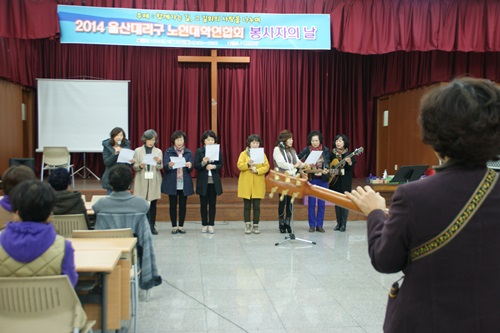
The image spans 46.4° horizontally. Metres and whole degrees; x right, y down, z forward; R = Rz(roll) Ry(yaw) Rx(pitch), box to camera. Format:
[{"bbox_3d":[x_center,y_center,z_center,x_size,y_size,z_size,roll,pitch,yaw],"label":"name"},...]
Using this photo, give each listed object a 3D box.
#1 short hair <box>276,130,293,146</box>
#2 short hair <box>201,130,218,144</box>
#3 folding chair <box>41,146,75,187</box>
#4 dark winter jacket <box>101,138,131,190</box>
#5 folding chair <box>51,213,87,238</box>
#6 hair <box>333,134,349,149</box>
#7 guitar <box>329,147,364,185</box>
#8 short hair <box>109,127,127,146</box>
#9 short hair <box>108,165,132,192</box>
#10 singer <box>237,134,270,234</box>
[{"bbox_3d":[0.550,-0.440,9.200,0.230,0.250,0.210,2,3,45],"label":"short hair"},{"bbox_3d":[-0.638,-0.451,9.250,0.250,0.240,0.250,0,2,-6],"label":"short hair"},{"bbox_3d":[-3.721,0.029,11.300,0.500,0.800,0.500,1,2,0],"label":"folding chair"},{"bbox_3d":[-2.097,-0.032,9.250,0.520,0.820,0.380,0,2,-22],"label":"dark winter jacket"},{"bbox_3d":[-1.680,0.803,5.150,0.480,0.800,0.520,0,2,-13],"label":"folding chair"},{"bbox_3d":[1.495,-0.409,9.550,0.250,0.240,0.250,2,2,25],"label":"hair"},{"bbox_3d":[1.507,-0.065,9.450,1.000,0.390,0.120,-34,-10,19],"label":"guitar"},{"bbox_3d":[-2.030,-0.460,8.950,0.240,0.280,0.240,-1,3,-21],"label":"short hair"},{"bbox_3d":[-1.120,0.104,5.050,0.205,0.240,0.220,0,2,3],"label":"short hair"},{"bbox_3d":[0.055,0.270,9.100,0.510,1.550,0.380,0,2,-4],"label":"singer"}]

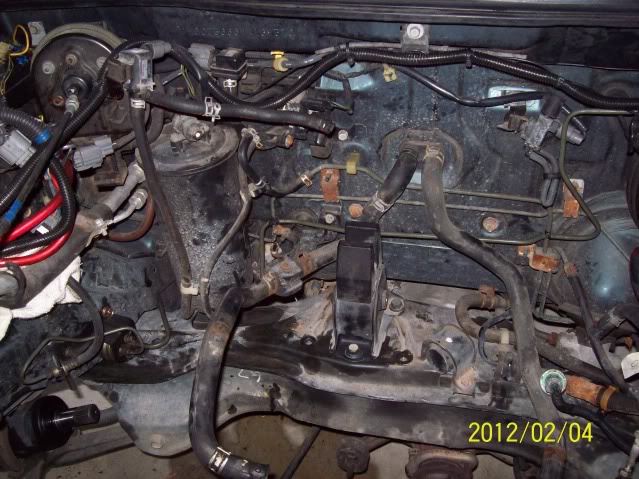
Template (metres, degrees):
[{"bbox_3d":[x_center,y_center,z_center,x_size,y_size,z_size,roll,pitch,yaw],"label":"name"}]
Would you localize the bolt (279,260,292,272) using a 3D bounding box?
[{"bbox_3d":[-0.045,0.036,0.890,0.016,0.010,0.014,6,41,10],"label":"bolt"}]

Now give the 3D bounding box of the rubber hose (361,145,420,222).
[{"bbox_3d":[0.092,-0.071,0.845,0.064,0.107,0.038,6,41,10],"label":"rubber hose"}]

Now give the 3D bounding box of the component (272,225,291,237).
[{"bbox_3d":[-0.052,-0.013,0.920,0.024,0.014,0.015,6,41,10],"label":"component"}]

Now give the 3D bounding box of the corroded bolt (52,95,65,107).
[{"bbox_3d":[-0.311,-0.165,0.790,0.014,0.014,0.012,6,41,10],"label":"corroded bolt"}]

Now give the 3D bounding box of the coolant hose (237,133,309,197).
[{"bbox_3d":[-0.055,-0.094,0.819,0.073,0.084,0.055,6,41,10],"label":"coolant hose"}]

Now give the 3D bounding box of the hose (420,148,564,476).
[{"bbox_3d":[0.227,0.111,0.860,0.216,0.400,0.195,6,41,10],"label":"hose"}]

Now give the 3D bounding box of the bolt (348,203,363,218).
[{"bbox_3d":[0.050,-0.040,0.905,0.020,0.019,0.012,6,41,10],"label":"bolt"}]

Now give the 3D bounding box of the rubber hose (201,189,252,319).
[{"bbox_3d":[-0.113,0.020,0.830,0.059,0.161,0.071,6,41,10],"label":"rubber hose"}]

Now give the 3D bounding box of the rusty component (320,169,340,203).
[{"bbox_3d":[0.015,-0.070,0.870,0.025,0.048,0.012,6,41,10],"label":"rusty component"}]

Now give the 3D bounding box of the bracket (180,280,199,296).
[{"bbox_3d":[-0.164,0.062,0.840,0.022,0.014,0.016,6,41,10],"label":"bracket"}]

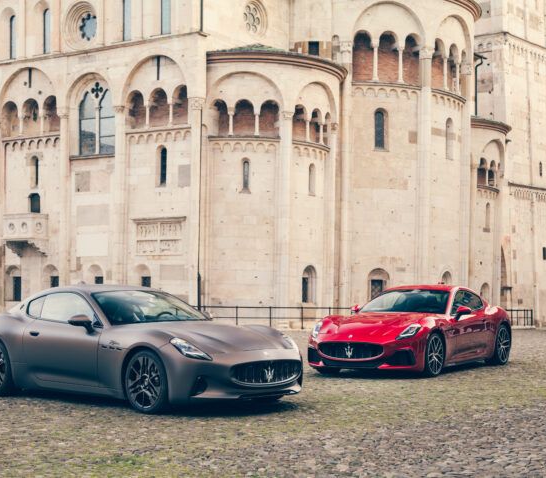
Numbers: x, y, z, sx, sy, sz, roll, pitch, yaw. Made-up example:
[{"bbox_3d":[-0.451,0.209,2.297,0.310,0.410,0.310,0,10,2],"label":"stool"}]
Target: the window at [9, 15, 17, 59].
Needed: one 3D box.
[{"bbox_3d":[-10.528,-8.225,44.446,0.460,1.800,0.220,-2,-3,32],"label":"window"}]

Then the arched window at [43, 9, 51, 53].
[{"bbox_3d":[-8.939,-8.276,43.435,0.460,1.780,0.220,-2,-3,32],"label":"arched window"}]

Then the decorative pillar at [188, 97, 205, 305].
[{"bbox_3d":[-2.643,-1.050,37.681,0.500,7.763,0.400,-2,-3,34],"label":"decorative pillar"}]

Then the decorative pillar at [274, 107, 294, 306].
[{"bbox_3d":[0.366,-0.808,37.735,0.560,7.289,0.460,1,-3,-27],"label":"decorative pillar"}]

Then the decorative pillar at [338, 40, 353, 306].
[{"bbox_3d":[2.973,-2.342,44.568,0.600,11.200,0.550,0,-3,-3],"label":"decorative pillar"}]

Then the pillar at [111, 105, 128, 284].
[{"bbox_3d":[-6.035,-1.100,43.024,0.520,8.432,0.420,-2,-3,32],"label":"pillar"}]

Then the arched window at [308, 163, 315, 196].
[{"bbox_3d":[1.424,-2.183,40.155,0.200,1.250,0.400,-2,-4,40],"label":"arched window"}]

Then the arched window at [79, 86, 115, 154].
[{"bbox_3d":[-6.562,-4.476,40.982,1.680,2.637,0.300,-2,-3,34],"label":"arched window"}]

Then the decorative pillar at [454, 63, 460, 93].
[{"bbox_3d":[7.995,-7.025,47.600,0.270,1.350,0.270,-2,-3,30],"label":"decorative pillar"}]

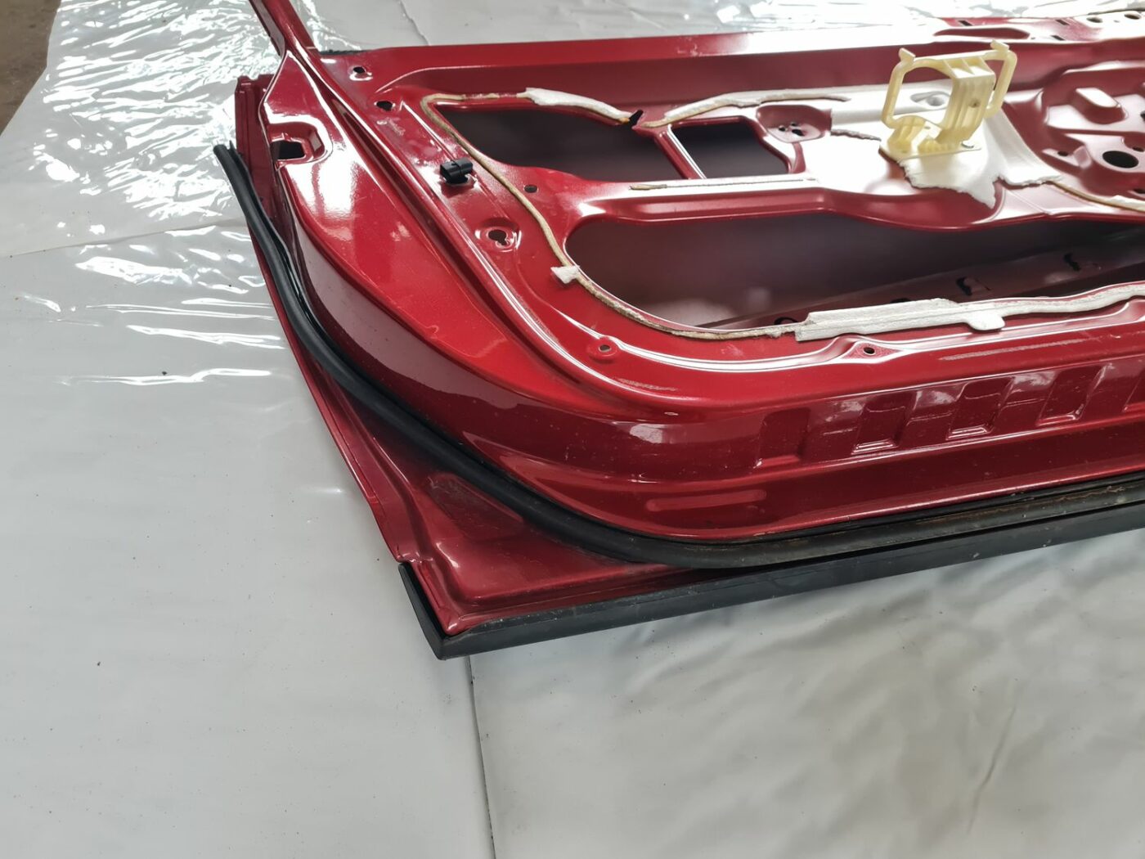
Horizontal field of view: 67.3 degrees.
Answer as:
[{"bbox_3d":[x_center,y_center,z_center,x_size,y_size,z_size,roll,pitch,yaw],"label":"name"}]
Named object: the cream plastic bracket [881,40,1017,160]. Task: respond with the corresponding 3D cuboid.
[{"bbox_3d":[0.341,-0.296,0.765,0.121,0.084,0.052,-10,42,-11],"label":"cream plastic bracket"}]

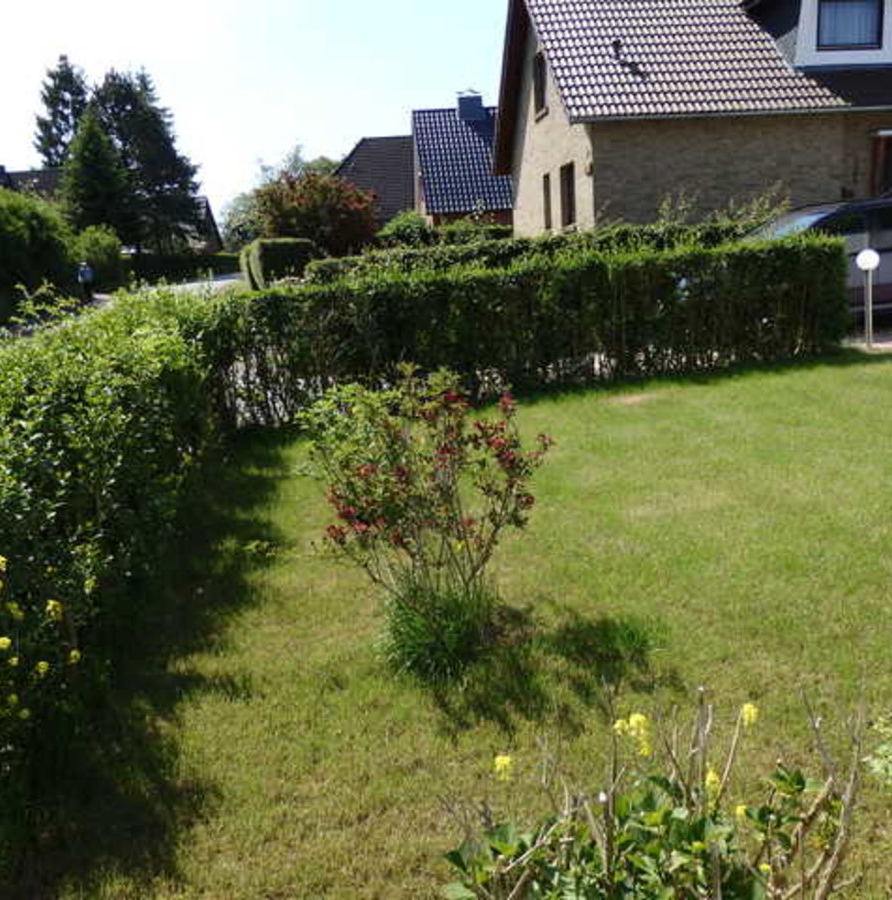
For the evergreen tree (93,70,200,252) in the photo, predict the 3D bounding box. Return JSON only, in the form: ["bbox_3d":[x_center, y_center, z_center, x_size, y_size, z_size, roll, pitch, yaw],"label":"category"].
[{"bbox_3d":[-17.900,-16.289,52.217,6.200,12.775,5.900,-7,12,-14],"label":"evergreen tree"}]

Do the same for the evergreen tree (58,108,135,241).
[{"bbox_3d":[-19.066,-14.045,49.131,4.300,9.900,4.300,-3,13,0],"label":"evergreen tree"}]

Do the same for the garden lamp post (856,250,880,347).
[{"bbox_3d":[4.733,-1.679,9.628,0.255,1.070,0.255,-3,13,0],"label":"garden lamp post"}]

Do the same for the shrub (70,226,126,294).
[{"bbox_3d":[-16.299,-8.790,40.836,2.700,3.380,2.600,-10,14,-23],"label":"shrub"}]

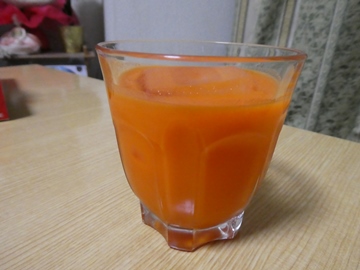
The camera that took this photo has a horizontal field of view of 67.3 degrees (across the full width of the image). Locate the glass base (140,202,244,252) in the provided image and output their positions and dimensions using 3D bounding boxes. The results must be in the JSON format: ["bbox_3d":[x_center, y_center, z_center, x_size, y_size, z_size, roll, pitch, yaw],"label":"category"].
[{"bbox_3d":[0.006,0.038,0.146,0.054,0.013,0.053,6,23,11],"label":"glass base"}]

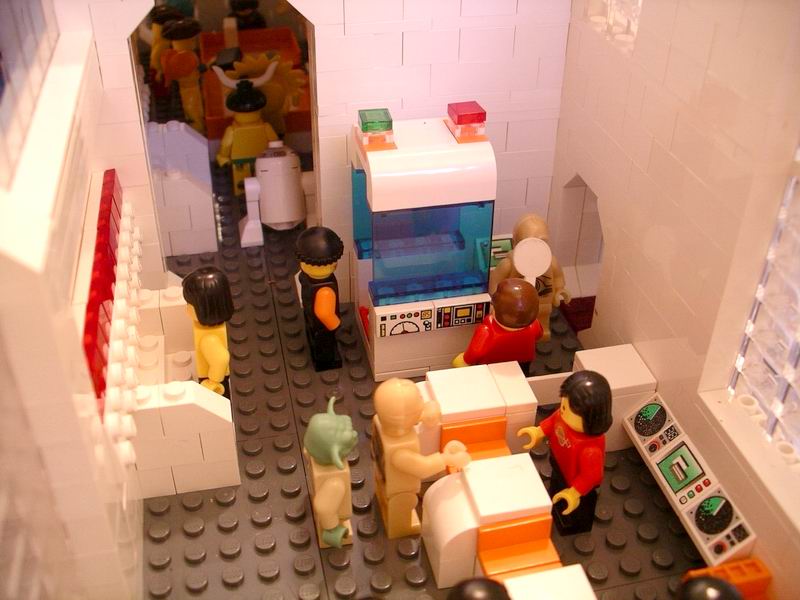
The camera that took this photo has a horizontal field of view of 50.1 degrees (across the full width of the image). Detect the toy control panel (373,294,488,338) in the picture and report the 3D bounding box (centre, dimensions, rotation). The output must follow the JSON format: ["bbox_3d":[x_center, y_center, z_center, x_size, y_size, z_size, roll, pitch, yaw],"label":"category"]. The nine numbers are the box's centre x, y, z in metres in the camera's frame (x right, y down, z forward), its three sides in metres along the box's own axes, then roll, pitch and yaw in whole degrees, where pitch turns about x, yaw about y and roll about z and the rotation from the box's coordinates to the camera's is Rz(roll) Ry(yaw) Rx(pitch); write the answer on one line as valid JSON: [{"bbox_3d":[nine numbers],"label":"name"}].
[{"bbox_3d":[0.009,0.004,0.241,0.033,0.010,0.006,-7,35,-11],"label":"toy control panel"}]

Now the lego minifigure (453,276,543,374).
[{"bbox_3d":[0.028,0.011,0.231,0.025,0.042,0.013,-3,35,-6],"label":"lego minifigure"}]

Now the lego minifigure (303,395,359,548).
[{"bbox_3d":[-0.016,0.039,0.196,0.013,0.034,0.021,-7,35,-11],"label":"lego minifigure"}]

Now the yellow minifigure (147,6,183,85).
[{"bbox_3d":[-0.106,-0.111,0.395,0.022,0.043,0.013,14,36,17],"label":"yellow minifigure"}]

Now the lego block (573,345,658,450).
[{"bbox_3d":[0.055,0.027,0.226,0.016,0.022,0.016,-7,35,-11],"label":"lego block"}]

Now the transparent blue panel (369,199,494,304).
[{"bbox_3d":[0.008,-0.014,0.232,0.033,0.029,0.008,-7,35,-11],"label":"transparent blue panel"}]

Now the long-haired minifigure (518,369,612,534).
[{"bbox_3d":[0.040,0.034,0.197,0.018,0.043,0.024,-7,35,-11],"label":"long-haired minifigure"}]

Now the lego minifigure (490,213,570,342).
[{"bbox_3d":[0.038,-0.006,0.255,0.026,0.042,0.014,-7,35,-11],"label":"lego minifigure"}]

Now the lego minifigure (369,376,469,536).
[{"bbox_3d":[0.004,0.034,0.197,0.018,0.041,0.024,-7,35,-11],"label":"lego minifigure"}]

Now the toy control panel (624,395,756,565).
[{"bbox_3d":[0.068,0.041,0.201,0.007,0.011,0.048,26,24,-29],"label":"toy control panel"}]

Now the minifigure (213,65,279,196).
[{"bbox_3d":[-0.058,-0.064,0.330,0.026,0.050,0.013,-5,35,-10],"label":"minifigure"}]

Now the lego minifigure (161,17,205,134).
[{"bbox_3d":[-0.094,-0.099,0.377,0.022,0.044,0.013,20,39,25],"label":"lego minifigure"}]

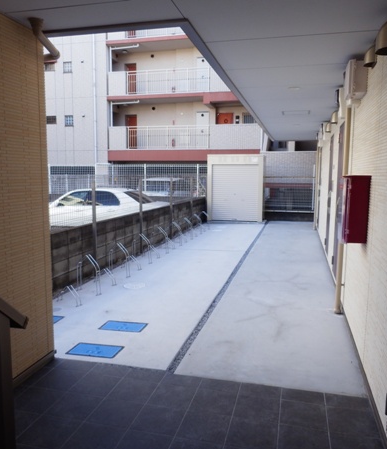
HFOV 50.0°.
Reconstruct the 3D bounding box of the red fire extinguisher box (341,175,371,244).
[{"bbox_3d":[1.303,-0.125,3.358,0.185,0.535,0.280,2,7,14],"label":"red fire extinguisher box"}]

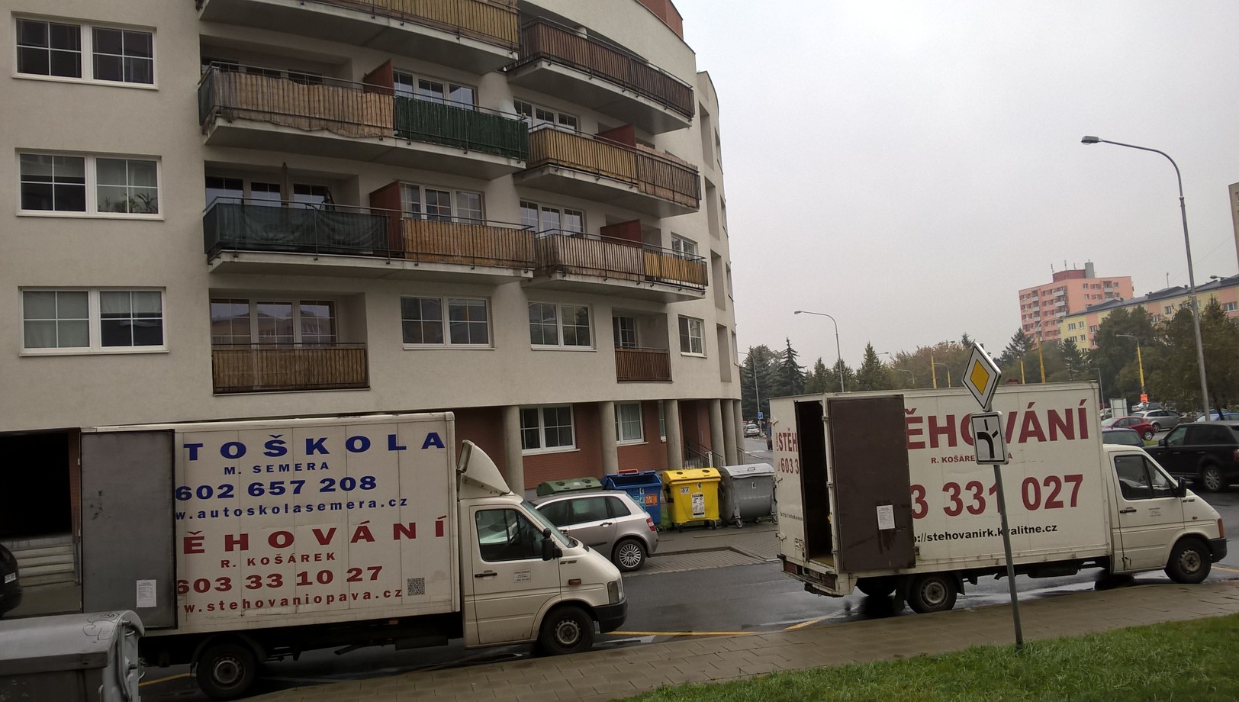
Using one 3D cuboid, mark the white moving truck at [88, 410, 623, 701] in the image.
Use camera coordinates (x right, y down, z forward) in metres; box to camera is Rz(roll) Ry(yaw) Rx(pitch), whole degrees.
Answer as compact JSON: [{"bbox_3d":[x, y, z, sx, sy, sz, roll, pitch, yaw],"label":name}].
[{"bbox_3d":[-3.169,2.438,12.906,6.440,3.200,2.150,-3,-3,-12],"label":"white moving truck"}]

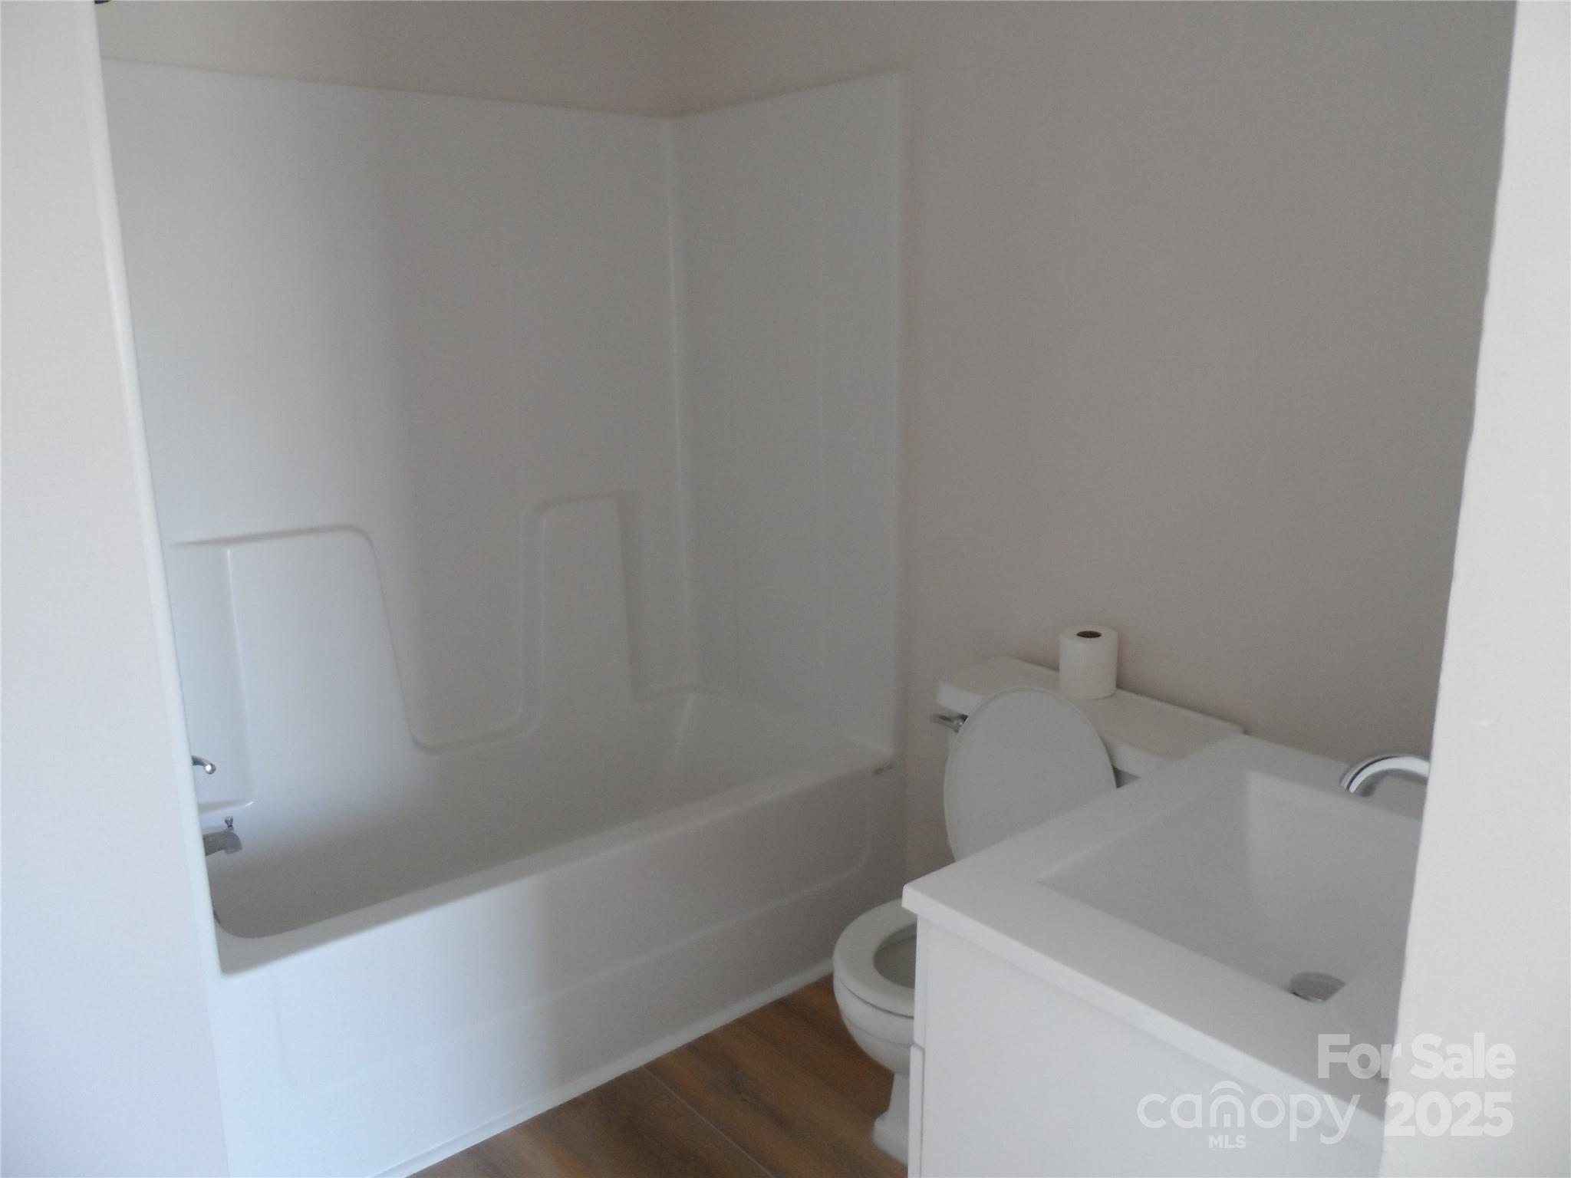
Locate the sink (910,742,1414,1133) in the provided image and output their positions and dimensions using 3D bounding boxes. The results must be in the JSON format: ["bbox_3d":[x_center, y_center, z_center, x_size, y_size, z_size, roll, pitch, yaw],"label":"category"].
[{"bbox_3d":[0.530,0.350,1.111,0.657,0.130,0.495,-10,15,-39],"label":"sink"}]

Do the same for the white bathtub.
[{"bbox_3d":[-0.520,0.635,2.325,1.406,0.459,0.741,-10,15,-39],"label":"white bathtub"}]

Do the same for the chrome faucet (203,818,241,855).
[{"bbox_3d":[-0.999,0.439,1.870,0.121,0.073,0.056,-10,15,-39],"label":"chrome faucet"}]

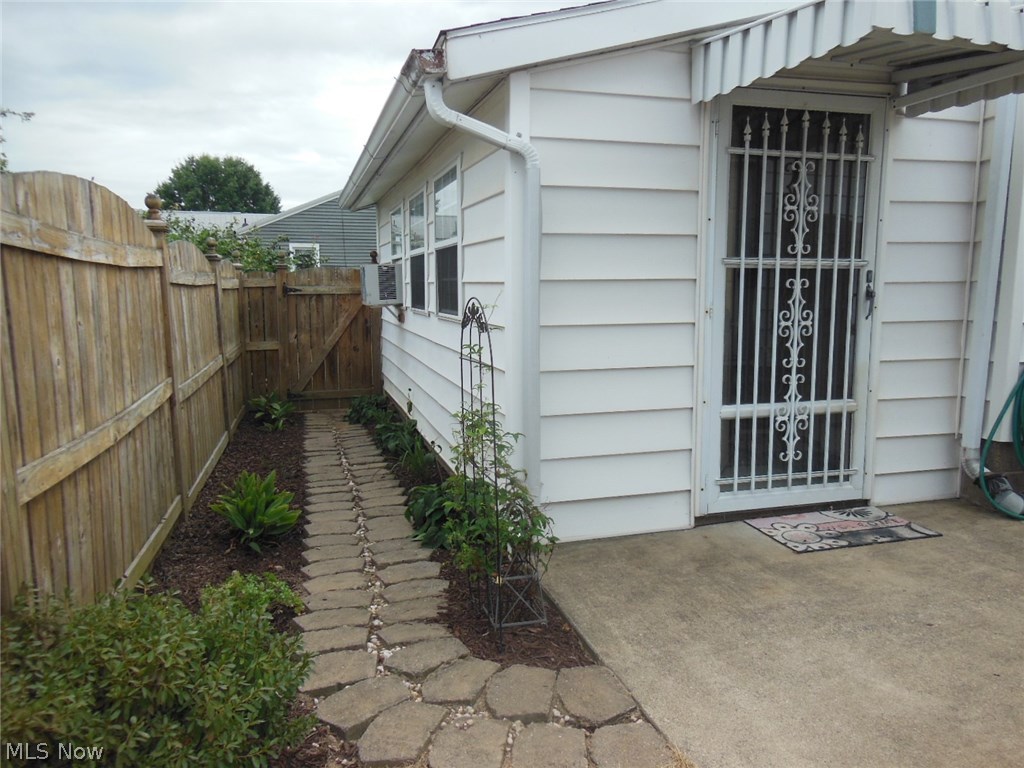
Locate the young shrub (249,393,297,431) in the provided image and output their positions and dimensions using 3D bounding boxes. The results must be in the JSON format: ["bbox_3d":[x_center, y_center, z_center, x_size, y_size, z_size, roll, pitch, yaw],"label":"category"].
[{"bbox_3d":[-2.126,0.213,6.577,0.410,0.290,0.400,-3,8,-16],"label":"young shrub"}]

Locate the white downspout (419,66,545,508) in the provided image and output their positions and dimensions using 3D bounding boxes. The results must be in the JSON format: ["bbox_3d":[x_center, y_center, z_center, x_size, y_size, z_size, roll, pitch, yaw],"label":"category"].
[{"bbox_3d":[-0.108,-0.321,3.138,0.497,1.820,0.140,-3,8,-16],"label":"white downspout"}]

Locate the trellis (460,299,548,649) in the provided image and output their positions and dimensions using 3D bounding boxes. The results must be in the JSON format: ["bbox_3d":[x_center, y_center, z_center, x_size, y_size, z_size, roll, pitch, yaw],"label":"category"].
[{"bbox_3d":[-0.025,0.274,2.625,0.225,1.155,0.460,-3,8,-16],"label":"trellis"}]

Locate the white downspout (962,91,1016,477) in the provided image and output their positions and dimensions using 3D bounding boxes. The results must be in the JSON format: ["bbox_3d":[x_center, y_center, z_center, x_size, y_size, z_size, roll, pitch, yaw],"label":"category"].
[{"bbox_3d":[2.432,-0.490,3.781,0.085,1.980,0.110,-3,8,-16],"label":"white downspout"}]

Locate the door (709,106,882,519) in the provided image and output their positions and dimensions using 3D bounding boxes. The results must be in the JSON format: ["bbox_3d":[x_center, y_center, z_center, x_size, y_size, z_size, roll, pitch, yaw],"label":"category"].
[{"bbox_3d":[1.399,-0.375,3.627,0.915,2.010,0.065,-3,8,-16],"label":"door"}]

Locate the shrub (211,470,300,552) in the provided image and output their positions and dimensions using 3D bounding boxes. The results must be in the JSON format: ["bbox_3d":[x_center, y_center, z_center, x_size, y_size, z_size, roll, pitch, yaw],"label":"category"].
[{"bbox_3d":[-1.159,0.566,3.367,0.380,0.305,0.360,-3,8,-16],"label":"shrub"}]

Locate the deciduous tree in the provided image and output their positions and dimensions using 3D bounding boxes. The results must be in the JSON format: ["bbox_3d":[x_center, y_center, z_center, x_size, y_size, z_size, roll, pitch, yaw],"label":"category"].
[{"bbox_3d":[-17.234,-9.104,43.967,7.600,8.787,7.600,-3,8,-16],"label":"deciduous tree"}]

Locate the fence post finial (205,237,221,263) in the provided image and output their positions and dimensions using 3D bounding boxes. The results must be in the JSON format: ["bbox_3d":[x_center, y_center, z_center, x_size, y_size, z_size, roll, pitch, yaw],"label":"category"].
[{"bbox_3d":[-2.290,-1.028,5.654,0.132,0.210,0.130,-3,8,-16],"label":"fence post finial"}]

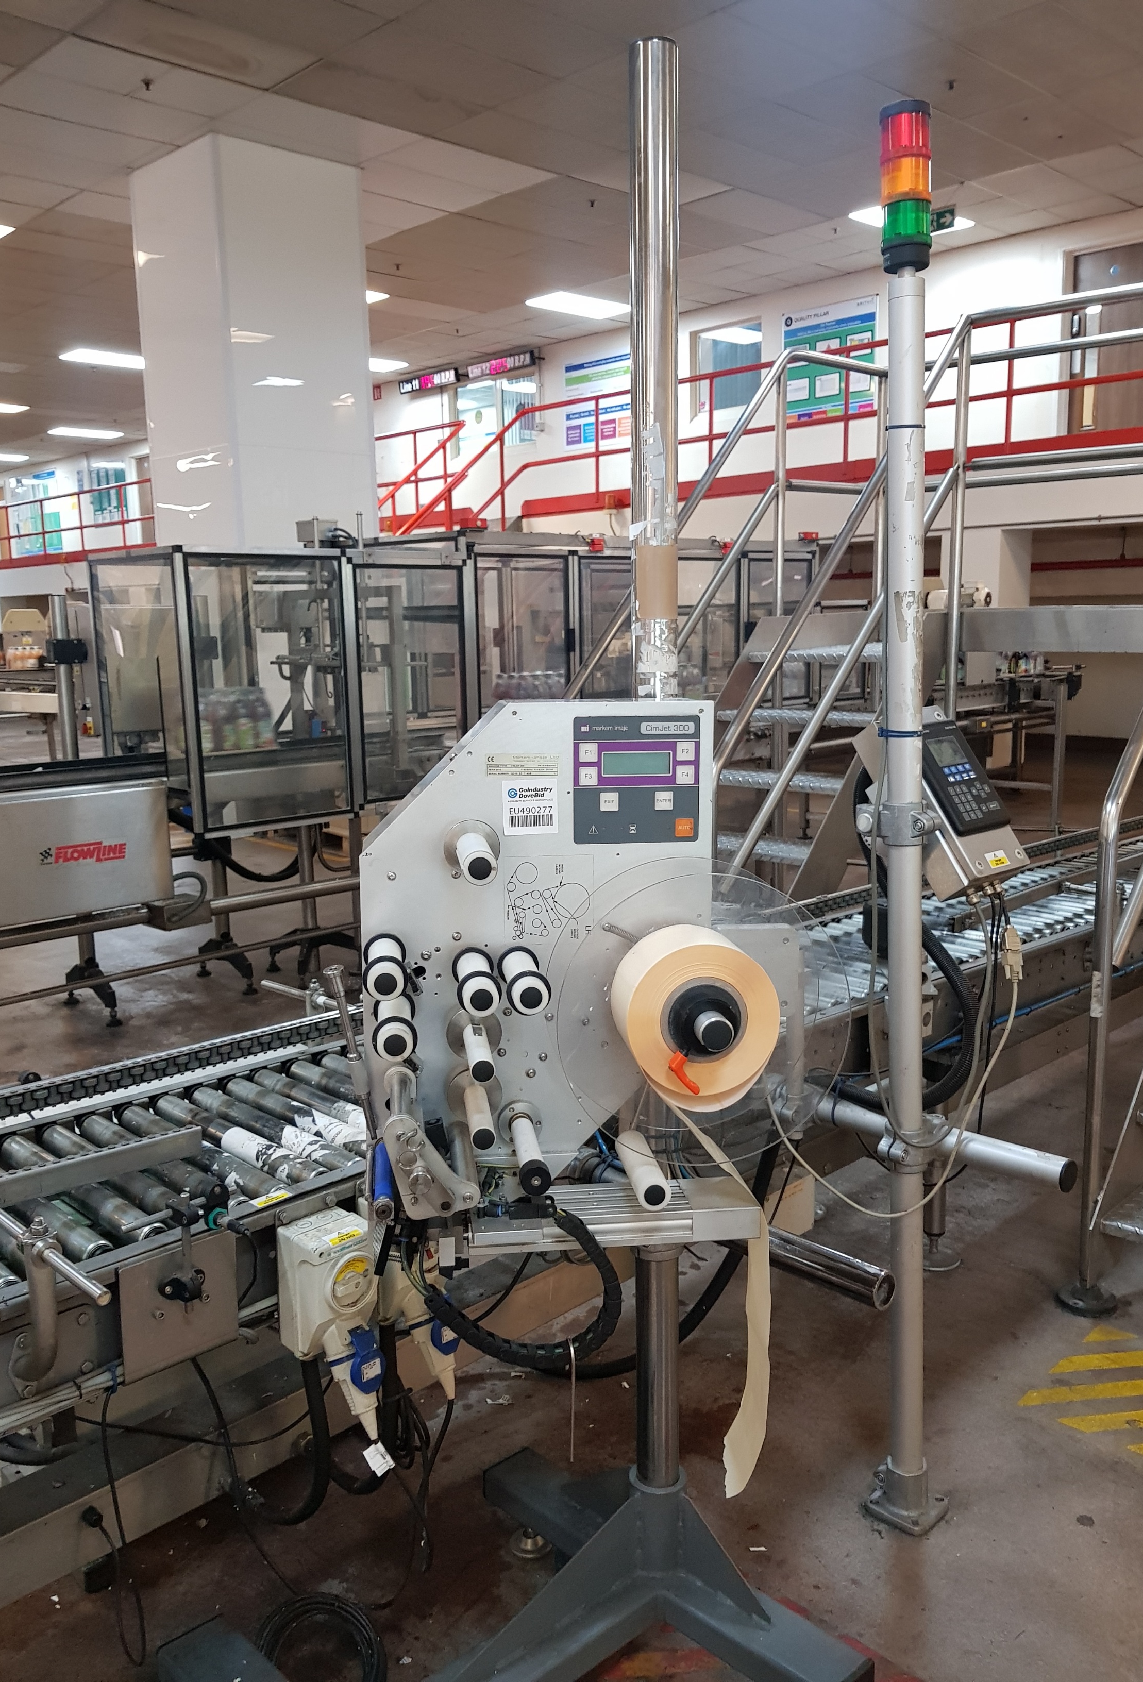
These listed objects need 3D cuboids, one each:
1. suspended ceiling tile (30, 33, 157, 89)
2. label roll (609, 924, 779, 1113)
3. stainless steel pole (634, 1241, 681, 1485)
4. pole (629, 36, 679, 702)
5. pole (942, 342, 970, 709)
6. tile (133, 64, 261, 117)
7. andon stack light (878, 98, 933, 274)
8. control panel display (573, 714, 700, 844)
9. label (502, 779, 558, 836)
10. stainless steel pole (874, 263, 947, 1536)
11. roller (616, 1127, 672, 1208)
[{"bbox_3d":[-2.656,-4.350,7.091,0.600,0.018,0.600,-11,15,-42],"label":"suspended ceiling tile"},{"bbox_3d":[0.130,0.175,1.341,0.158,0.158,0.098,-2,10,-8],"label":"label roll"},{"bbox_3d":[0.124,0.749,1.801,0.060,0.393,0.060,-1,11,0],"label":"stainless steel pole"},{"bbox_3d":[0.106,-0.562,1.576,0.060,0.812,0.060,-1,11,0],"label":"pole"},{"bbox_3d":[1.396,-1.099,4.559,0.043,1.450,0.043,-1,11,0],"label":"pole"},{"bbox_3d":[-2.233,-4.434,7.488,0.600,0.018,0.600,-11,15,-42],"label":"tile"},{"bbox_3d":[0.464,-0.903,1.749,0.070,0.204,0.070,-3,11,0],"label":"andon stack light"},{"bbox_3d":[0.072,-0.065,1.370,0.139,0.138,0.006,-1,10,-8],"label":"control panel display"},{"bbox_3d":[-0.043,-0.036,1.361,0.059,0.058,0.002,-3,10,-8],"label":"label"},{"bbox_3d":[0.520,0.170,1.952,0.105,1.954,0.105,-3,11,0],"label":"stainless steel pole"},{"bbox_3d":[0.077,0.355,1.365,0.032,0.032,0.123,-2,10,-8],"label":"roller"}]

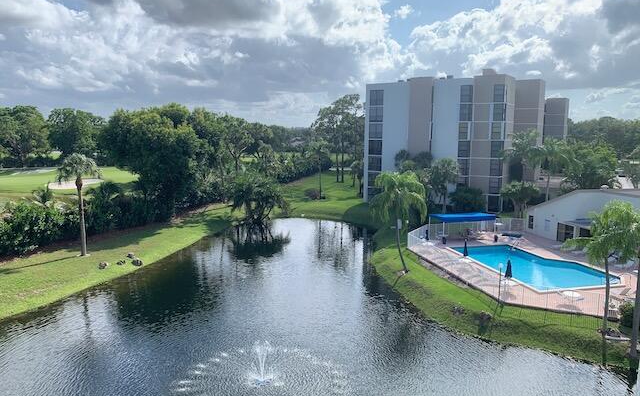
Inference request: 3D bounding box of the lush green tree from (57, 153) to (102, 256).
[{"bbox_3d":[-23.856,0.673,47.681,4.380,10.133,4.243,1,8,0],"label":"lush green tree"}]

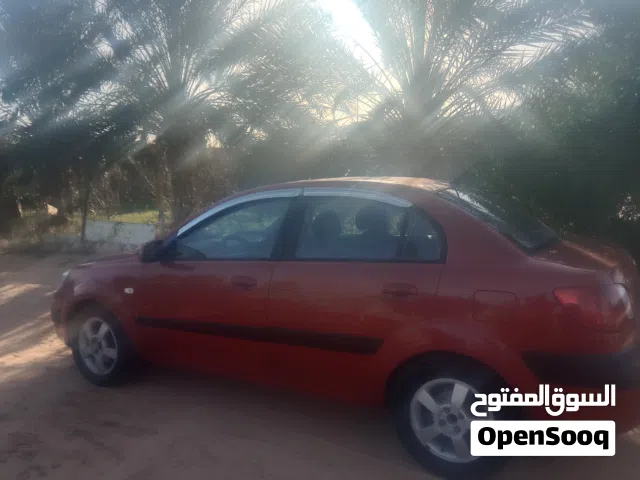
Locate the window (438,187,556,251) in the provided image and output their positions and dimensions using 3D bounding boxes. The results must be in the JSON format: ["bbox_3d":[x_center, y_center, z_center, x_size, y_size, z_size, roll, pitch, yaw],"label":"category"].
[{"bbox_3d":[1.080,-0.153,2.906,0.600,0.100,1.200,35,20,22],"label":"window"}]

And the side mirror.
[{"bbox_3d":[-1.025,0.065,3.078,0.110,0.145,0.180,2,6,29],"label":"side mirror"}]

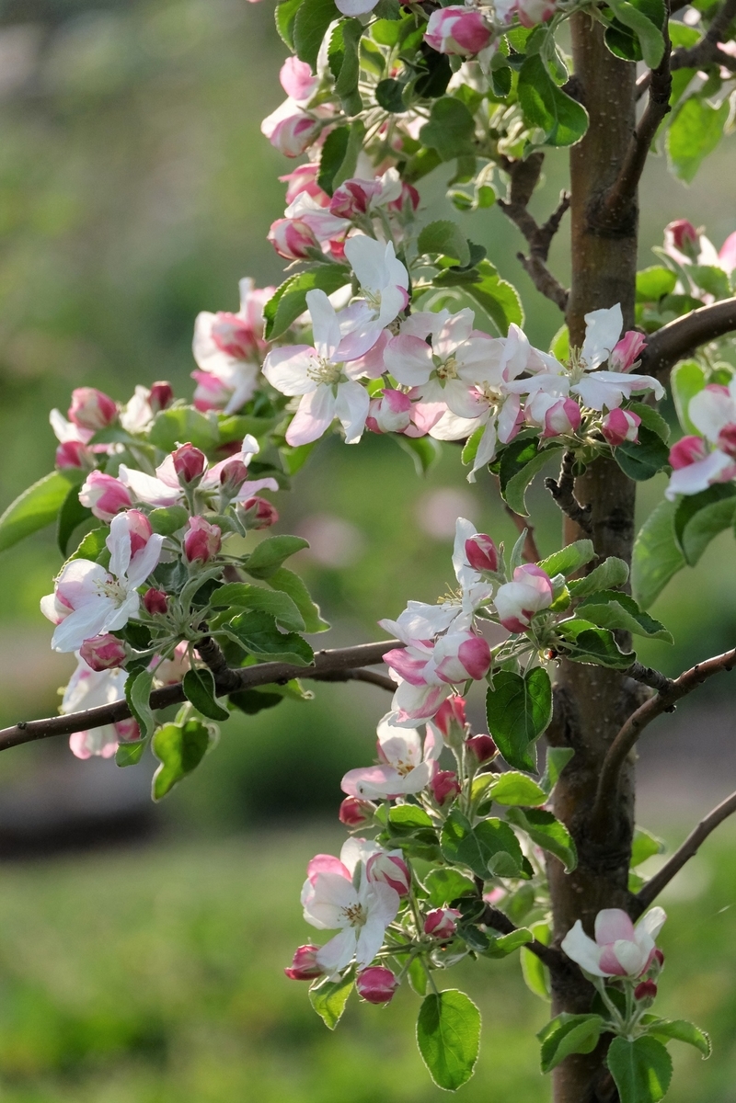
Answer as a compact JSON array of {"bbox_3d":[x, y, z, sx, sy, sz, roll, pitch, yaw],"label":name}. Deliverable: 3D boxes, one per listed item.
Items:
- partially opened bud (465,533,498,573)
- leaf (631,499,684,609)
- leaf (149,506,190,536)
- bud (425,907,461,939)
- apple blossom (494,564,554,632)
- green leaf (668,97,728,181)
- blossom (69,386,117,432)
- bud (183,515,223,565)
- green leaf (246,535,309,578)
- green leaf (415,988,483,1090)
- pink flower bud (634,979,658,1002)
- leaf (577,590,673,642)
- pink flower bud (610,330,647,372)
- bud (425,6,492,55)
[{"bbox_3d":[0.040,0.000,2.340,0.011,0.013,0.011,-15,6,0],"label":"partially opened bud"},{"bbox_3d":[0.100,0.001,2.260,0.019,0.039,0.013,24,0,0],"label":"leaf"},{"bbox_3d":[-0.067,-0.010,2.200,0.013,0.010,0.012,1,5,0],"label":"leaf"},{"bbox_3d":[0.024,0.123,2.190,0.011,0.011,0.013,0,-12,41],"label":"bud"},{"bbox_3d":[0.051,0.015,2.180,0.020,0.023,0.020,0,7,0],"label":"apple blossom"},{"bbox_3d":[0.124,-0.155,2.500,0.022,0.034,0.010,6,0,6],"label":"green leaf"},{"bbox_3d":[-0.093,-0.048,2.240,0.016,0.013,0.013,28,0,-12],"label":"blossom"},{"bbox_3d":[-0.060,-0.004,2.390,0.014,0.017,0.014,3,9,0],"label":"bud"},{"bbox_3d":[-0.030,0.002,2.200,0.023,0.011,0.012,-21,9,-4],"label":"green leaf"},{"bbox_3d":[0.027,0.162,2.190,0.021,0.034,0.007,-10,6,-6],"label":"green leaf"},{"bbox_3d":[0.101,0.160,2.400,0.009,0.009,0.009,9,6,0],"label":"pink flower bud"},{"bbox_3d":[0.082,0.021,2.100,0.032,0.008,0.014,20,18,6],"label":"leaf"},{"bbox_3d":[0.092,-0.071,2.340,0.011,0.015,0.011,25,0,0],"label":"pink flower bud"},{"bbox_3d":[0.029,-0.165,2.100,0.021,0.015,0.015,3,0,-15],"label":"bud"}]

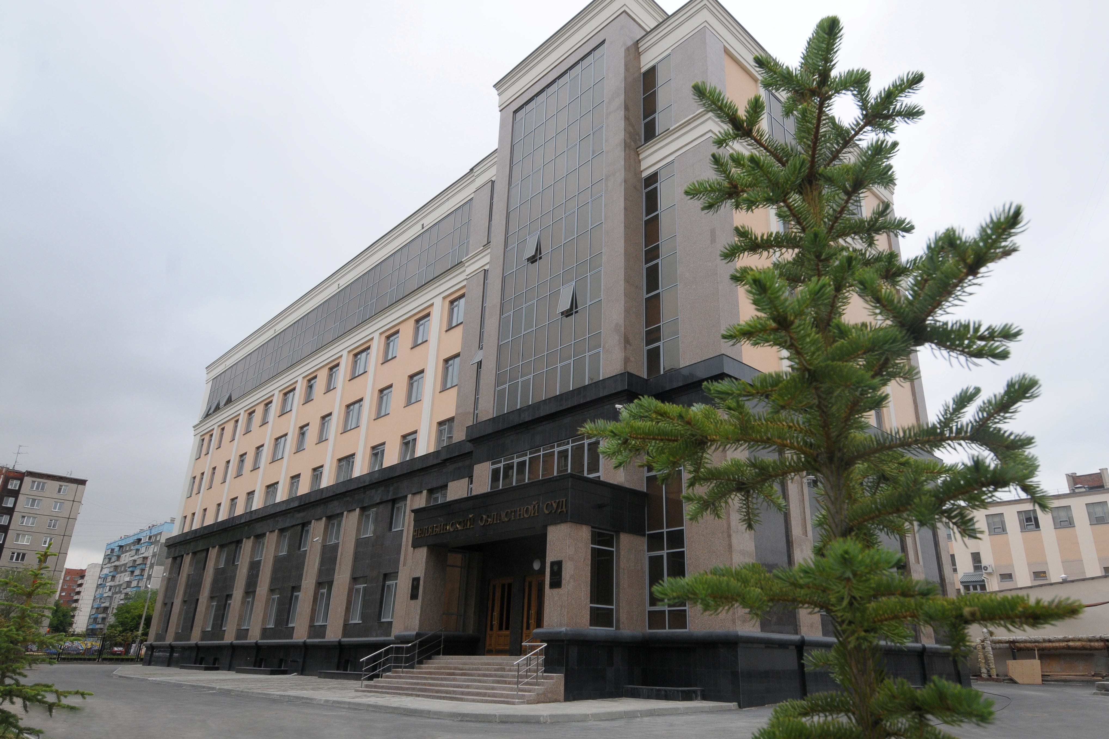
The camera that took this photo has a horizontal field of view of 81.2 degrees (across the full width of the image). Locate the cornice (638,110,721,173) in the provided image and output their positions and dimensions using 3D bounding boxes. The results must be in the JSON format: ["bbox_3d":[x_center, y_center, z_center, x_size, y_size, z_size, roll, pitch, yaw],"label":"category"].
[{"bbox_3d":[4.673,-8.877,25.188,3.450,1.280,0.420,-20,-32,41],"label":"cornice"}]

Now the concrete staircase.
[{"bbox_3d":[-2.727,9.329,19.628,8.150,1.170,2.500,-20,-32,41],"label":"concrete staircase"}]

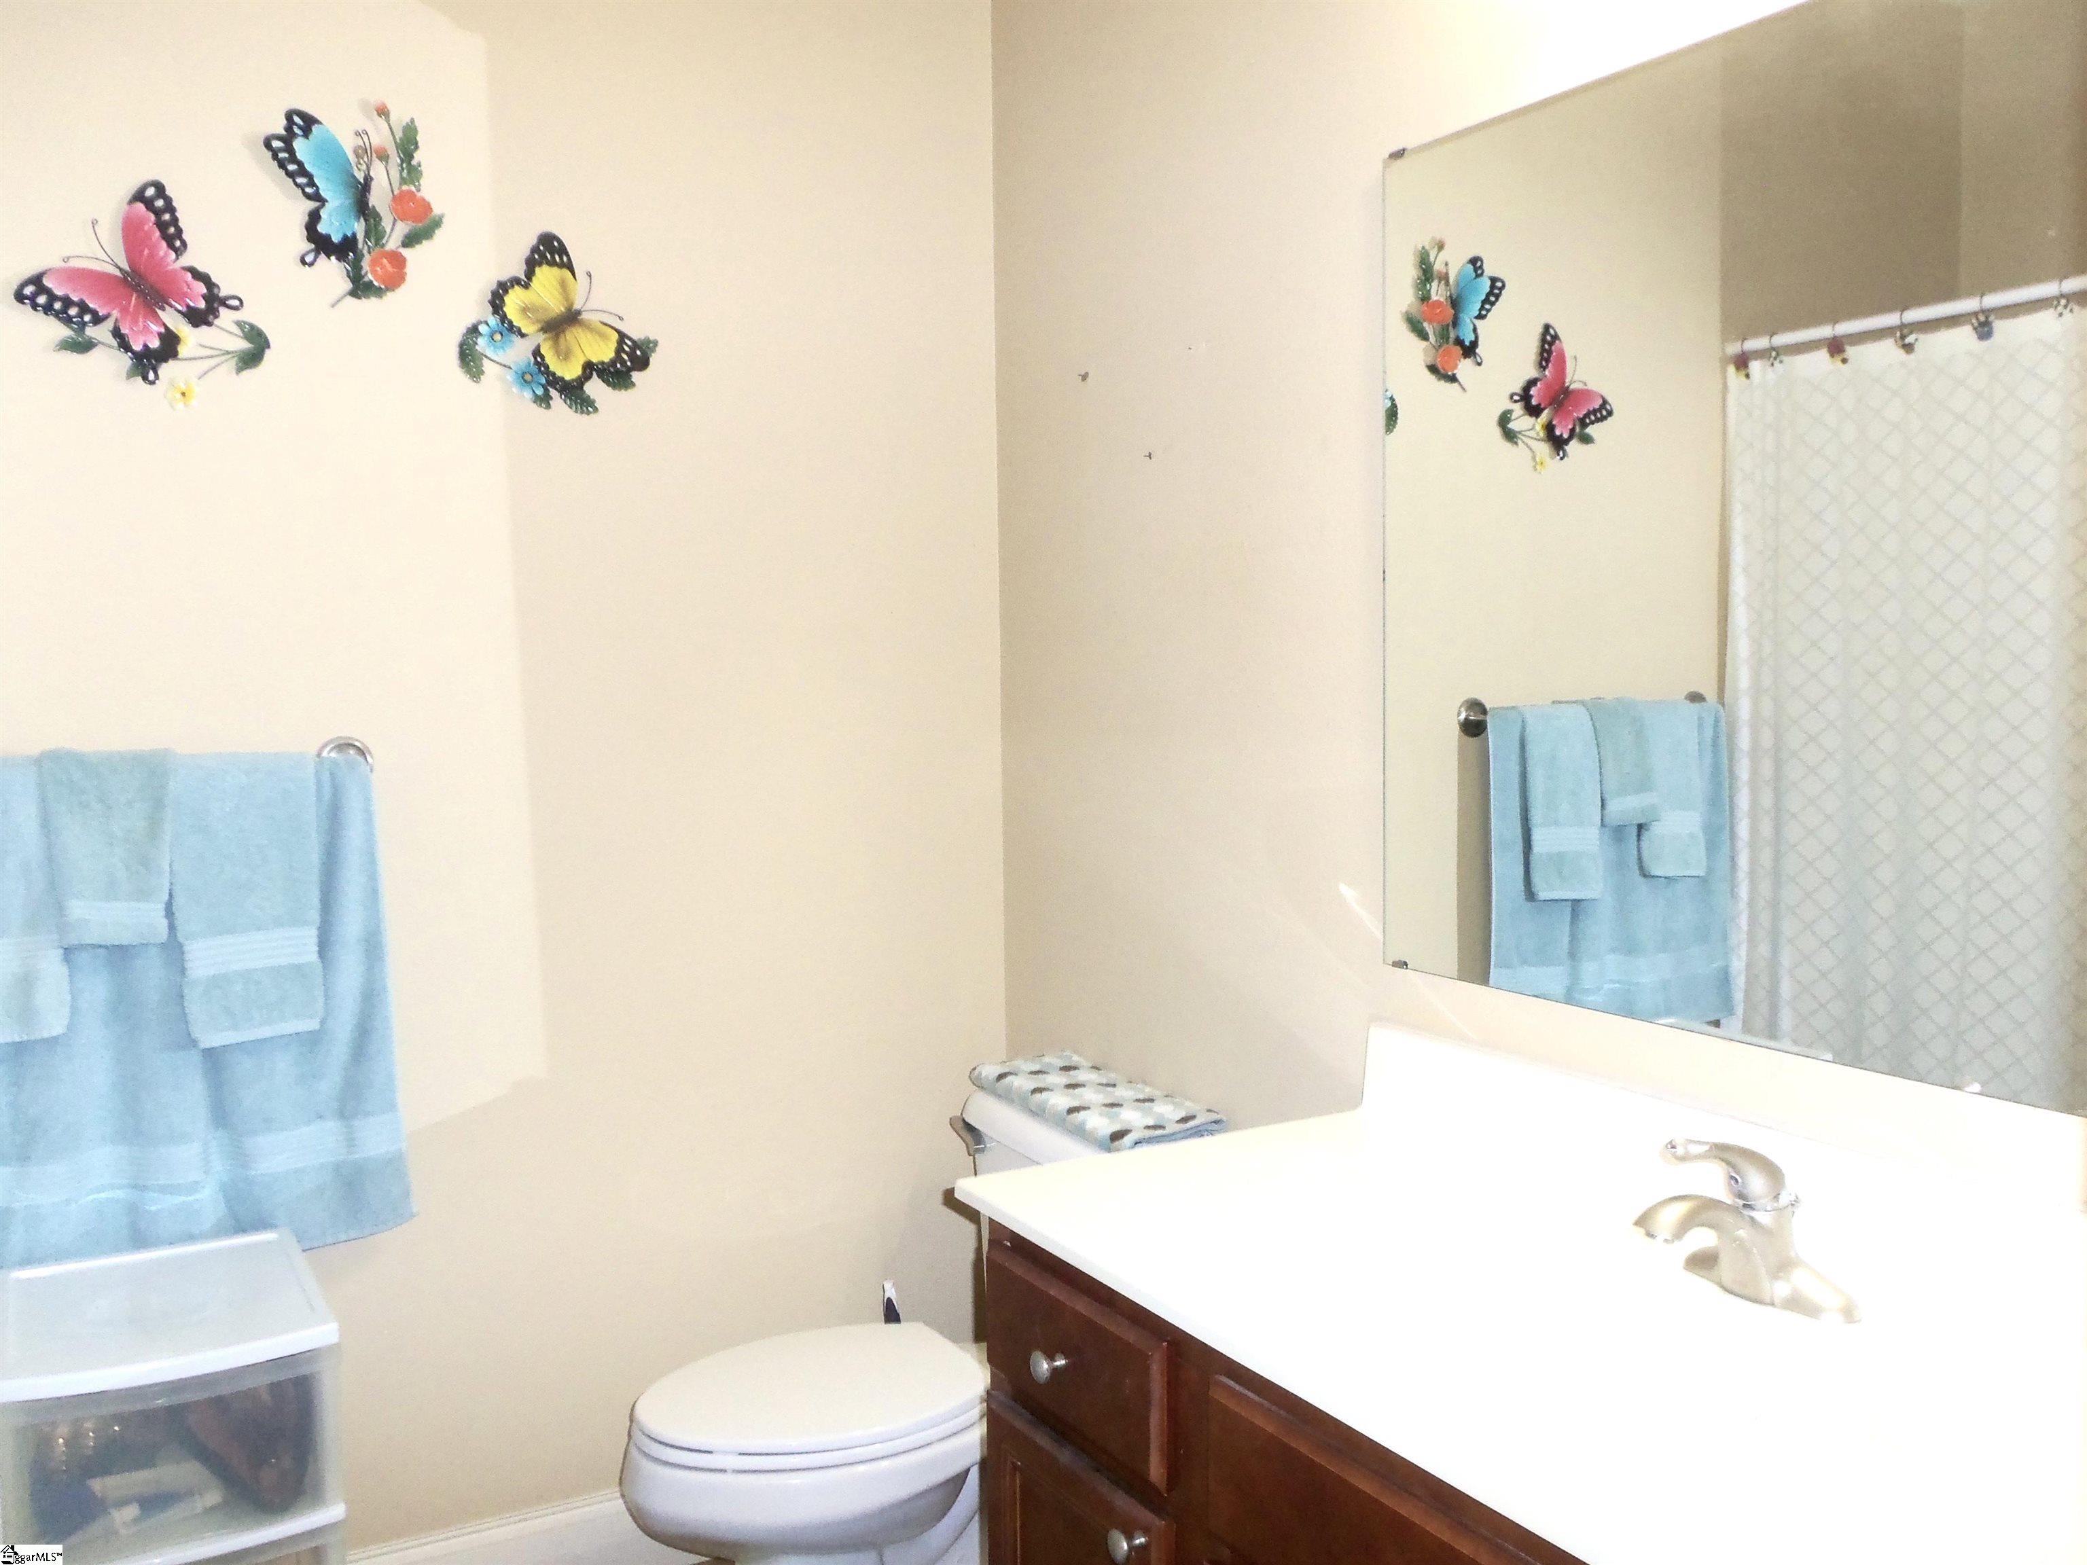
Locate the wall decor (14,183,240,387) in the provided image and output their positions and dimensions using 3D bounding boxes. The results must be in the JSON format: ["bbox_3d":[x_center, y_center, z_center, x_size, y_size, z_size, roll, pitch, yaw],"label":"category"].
[{"bbox_3d":[-1.115,-0.614,2.063,0.248,0.250,0.045,-3,5,-30],"label":"wall decor"}]

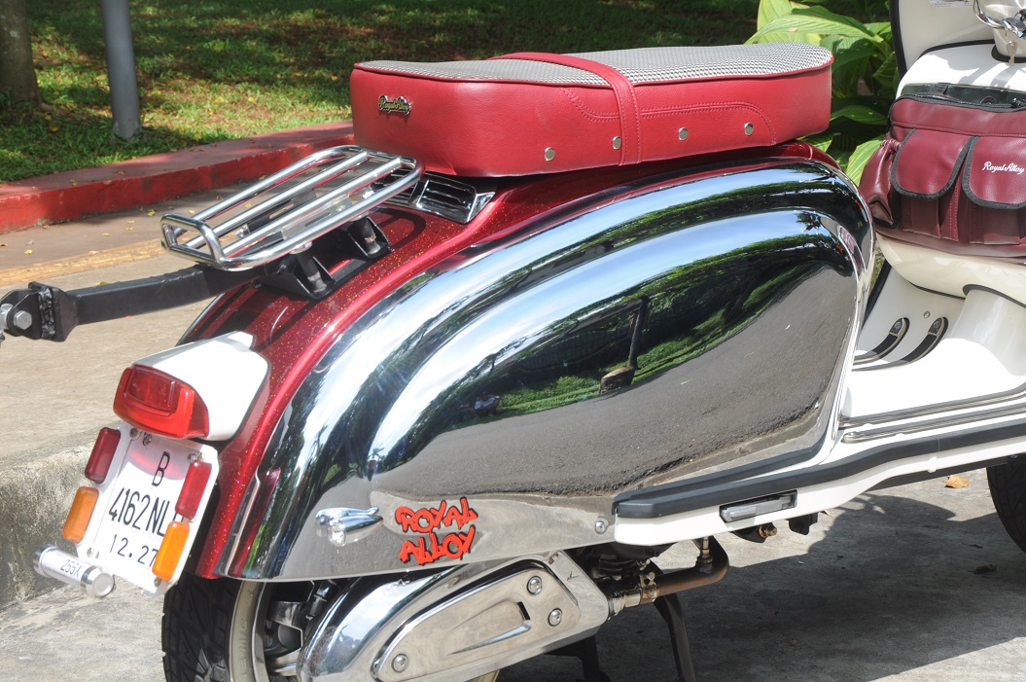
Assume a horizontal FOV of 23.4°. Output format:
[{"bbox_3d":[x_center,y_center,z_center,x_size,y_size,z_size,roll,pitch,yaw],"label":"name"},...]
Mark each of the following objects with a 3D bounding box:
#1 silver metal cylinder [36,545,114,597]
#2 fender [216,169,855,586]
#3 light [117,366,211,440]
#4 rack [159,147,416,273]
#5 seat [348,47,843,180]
[{"bbox_3d":[-0.464,0.243,2.620,0.027,0.027,0.130,-10,16,-38],"label":"silver metal cylinder"},{"bbox_3d":[0.070,0.027,2.769,0.887,0.374,0.154,-10,14,-37],"label":"fender"},{"bbox_3d":[-0.379,0.066,2.615,0.047,0.067,0.145,-10,14,-37],"label":"light"},{"bbox_3d":[-0.239,-0.159,2.684,0.271,0.056,0.208,-31,26,-30],"label":"rack"},{"bbox_3d":[0.114,-0.287,2.939,0.637,0.127,0.274,-10,14,-37],"label":"seat"}]

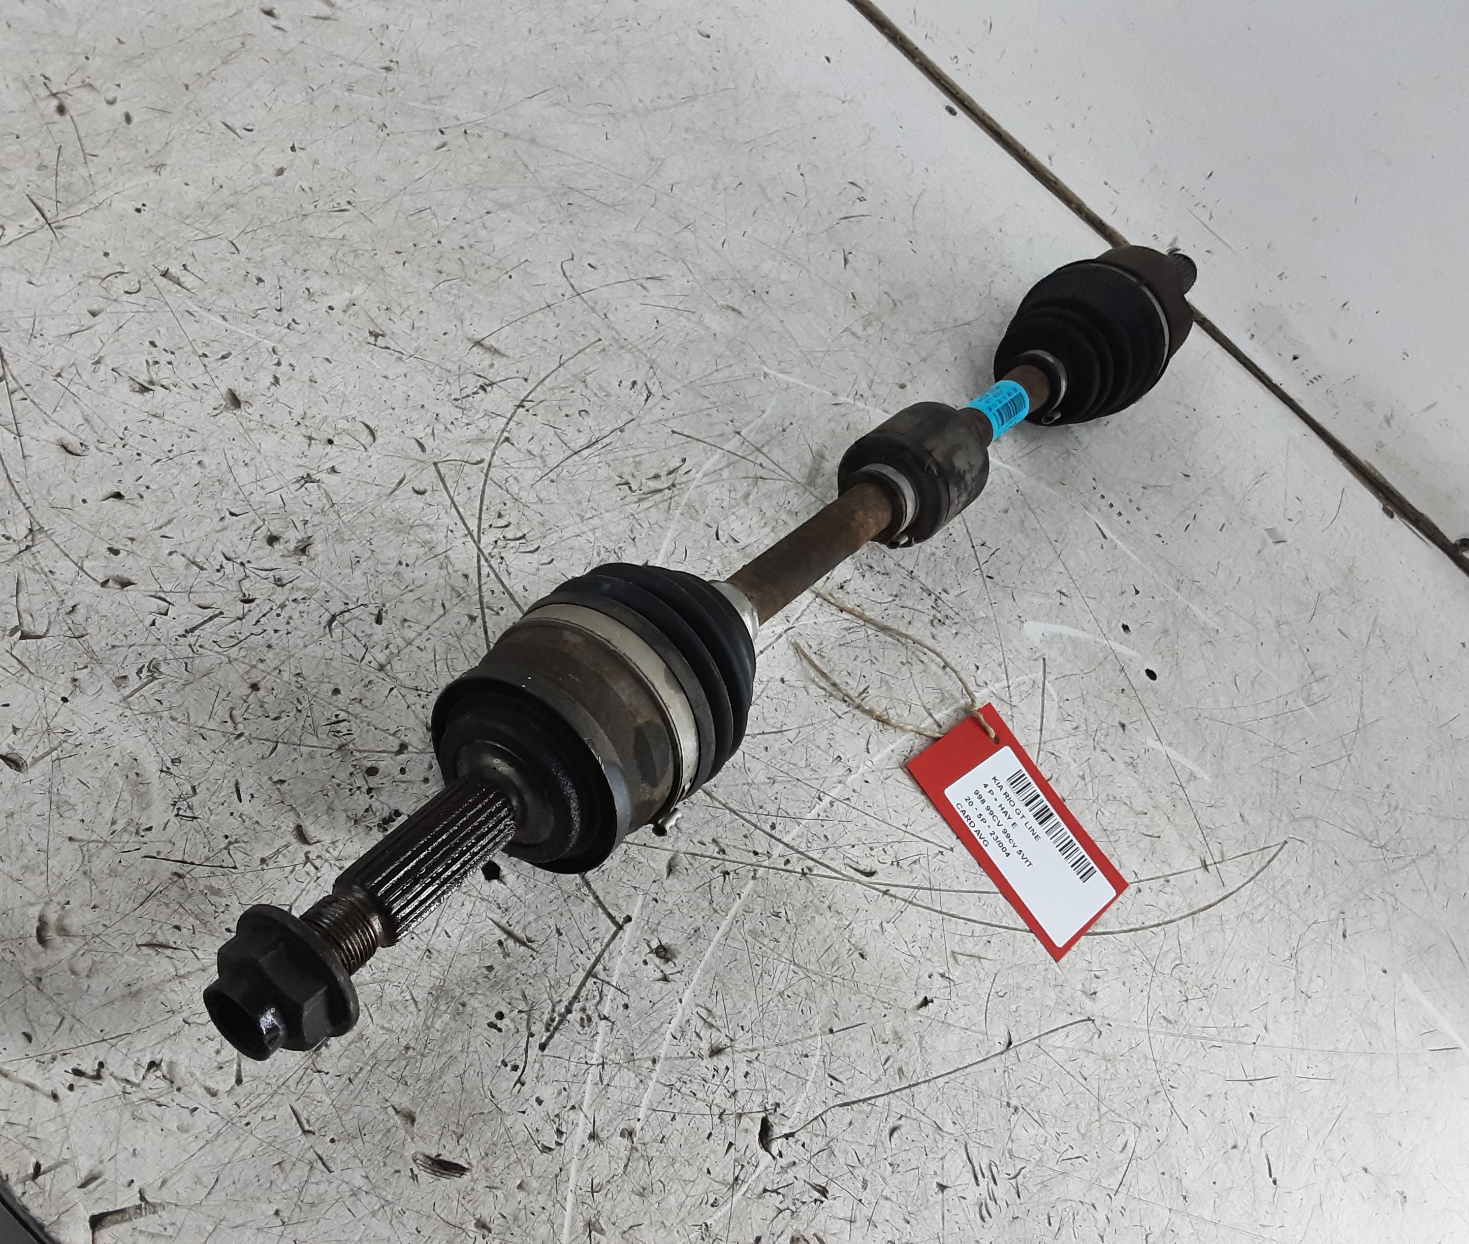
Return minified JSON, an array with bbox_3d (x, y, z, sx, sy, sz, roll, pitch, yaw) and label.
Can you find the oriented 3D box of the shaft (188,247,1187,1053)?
[{"bbox_3d":[0.061,-0.052,0.569,0.090,0.091,0.675,47,51,6],"label":"shaft"}]

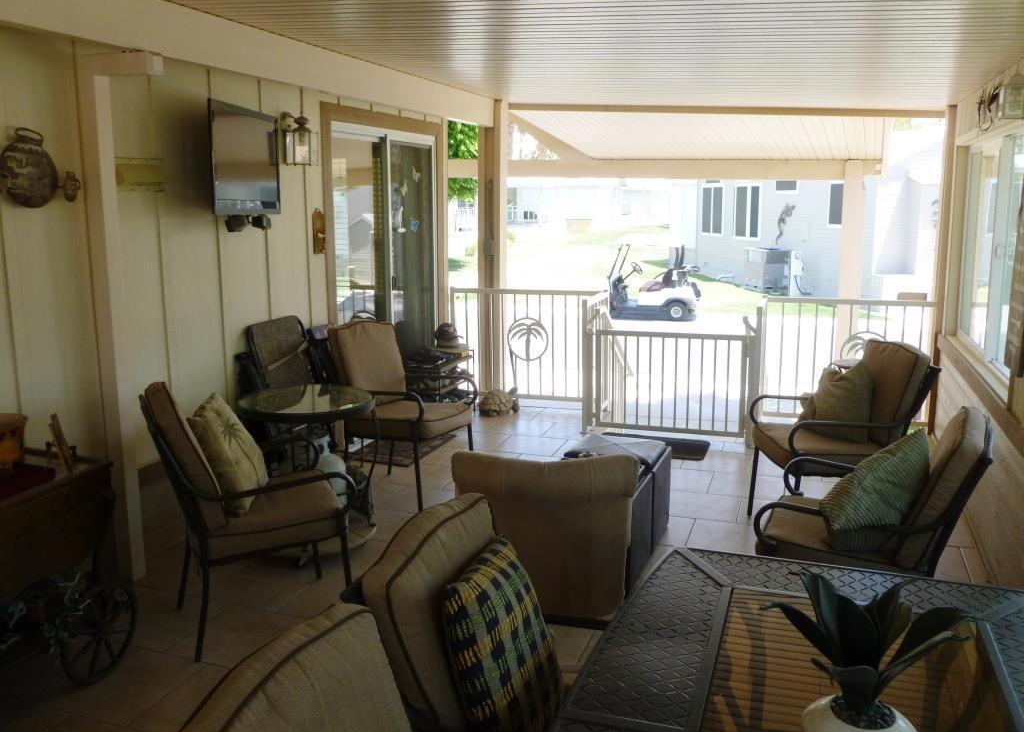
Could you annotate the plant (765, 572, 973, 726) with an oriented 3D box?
[{"bbox_3d":[0.509,0.398,1.182,0.302,0.217,0.256,0,10,0],"label":"plant"}]

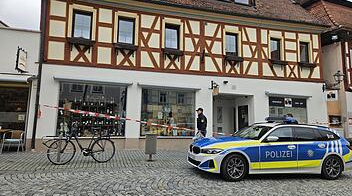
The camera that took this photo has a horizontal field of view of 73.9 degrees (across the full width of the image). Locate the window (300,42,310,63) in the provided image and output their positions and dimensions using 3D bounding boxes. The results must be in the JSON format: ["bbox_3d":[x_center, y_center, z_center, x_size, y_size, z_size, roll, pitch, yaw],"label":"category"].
[{"bbox_3d":[7.605,-2.657,13.735,0.678,1.236,0.120,3,-8,-16],"label":"window"}]

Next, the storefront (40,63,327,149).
[{"bbox_3d":[1.608,0.688,10.797,13.980,3.410,0.600,2,-6,-18],"label":"storefront"}]

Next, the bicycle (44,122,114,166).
[{"bbox_3d":[-2.601,1.320,6.623,1.820,1.080,0.580,5,-9,-33],"label":"bicycle"}]

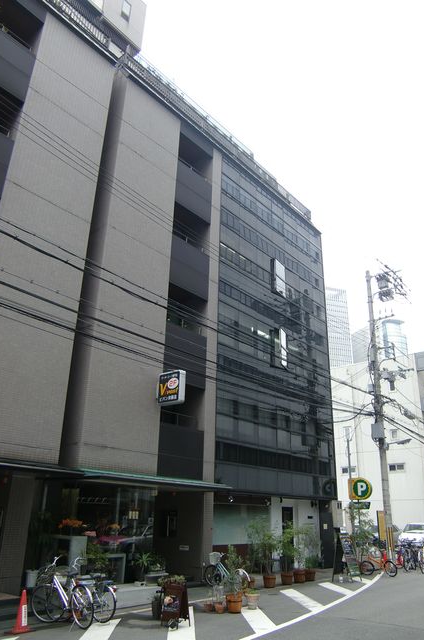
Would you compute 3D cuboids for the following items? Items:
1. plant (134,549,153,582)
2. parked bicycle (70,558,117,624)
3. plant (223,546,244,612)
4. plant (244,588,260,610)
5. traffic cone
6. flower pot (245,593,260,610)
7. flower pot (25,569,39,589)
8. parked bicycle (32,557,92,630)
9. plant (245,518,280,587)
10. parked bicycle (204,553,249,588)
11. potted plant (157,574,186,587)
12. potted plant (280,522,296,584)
[{"bbox_3d":[-1.867,6.710,14.164,0.460,0.750,0.460,2,-22,1],"label":"plant"},{"bbox_3d":[-2.530,5.449,10.380,1.680,1.030,0.560,-11,-25,30],"label":"parked bicycle"},{"bbox_3d":[0.497,5.581,11.185,0.460,1.260,0.460,2,-22,1],"label":"plant"},{"bbox_3d":[0.882,6.067,11.275,0.320,0.410,0.320,2,-22,1],"label":"plant"},{"bbox_3d":[-3.395,5.220,9.325,0.390,0.680,0.390,3,-21,-4],"label":"traffic cone"},{"bbox_3d":[0.880,6.118,11.255,0.320,0.300,0.320,2,-22,1],"label":"flower pot"},{"bbox_3d":[-3.966,5.738,11.486,0.280,0.370,0.280,1,-21,1],"label":"flower pot"},{"bbox_3d":[-2.768,5.220,9.856,1.800,1.070,0.580,-17,-28,38],"label":"parked bicycle"},{"bbox_3d":[1.562,7.008,15.632,0.880,1.885,0.920,1,-21,1],"label":"plant"},{"bbox_3d":[0.403,7.305,15.111,1.690,1.000,0.550,-17,-28,38],"label":"parked bicycle"},{"bbox_3d":[-0.794,5.243,10.400,0.500,0.300,0.380,-16,-28,38],"label":"potted plant"},{"bbox_3d":[2.328,7.343,16.344,0.540,1.776,0.540,1,-21,1],"label":"potted plant"}]

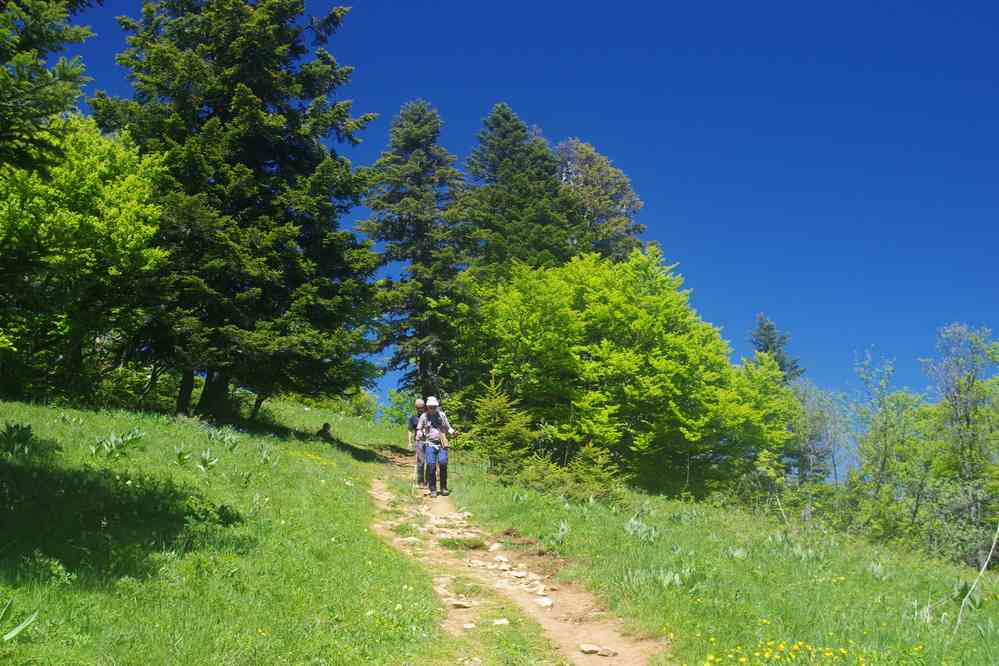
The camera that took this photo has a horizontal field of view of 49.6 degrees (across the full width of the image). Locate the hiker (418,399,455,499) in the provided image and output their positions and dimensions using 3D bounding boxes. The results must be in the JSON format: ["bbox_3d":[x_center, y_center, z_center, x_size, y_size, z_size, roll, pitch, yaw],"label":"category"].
[{"bbox_3d":[-1.036,1.870,17.800,0.600,1.653,0.480,0,-8,-3],"label":"hiker"}]

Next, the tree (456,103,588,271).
[{"bbox_3d":[0.935,-2.292,44.000,5.800,14.693,5.800,0,-8,0],"label":"tree"}]

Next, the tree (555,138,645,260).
[{"bbox_3d":[4.214,-1.456,48.000,5.400,14.816,5.400,0,-8,0],"label":"tree"}]

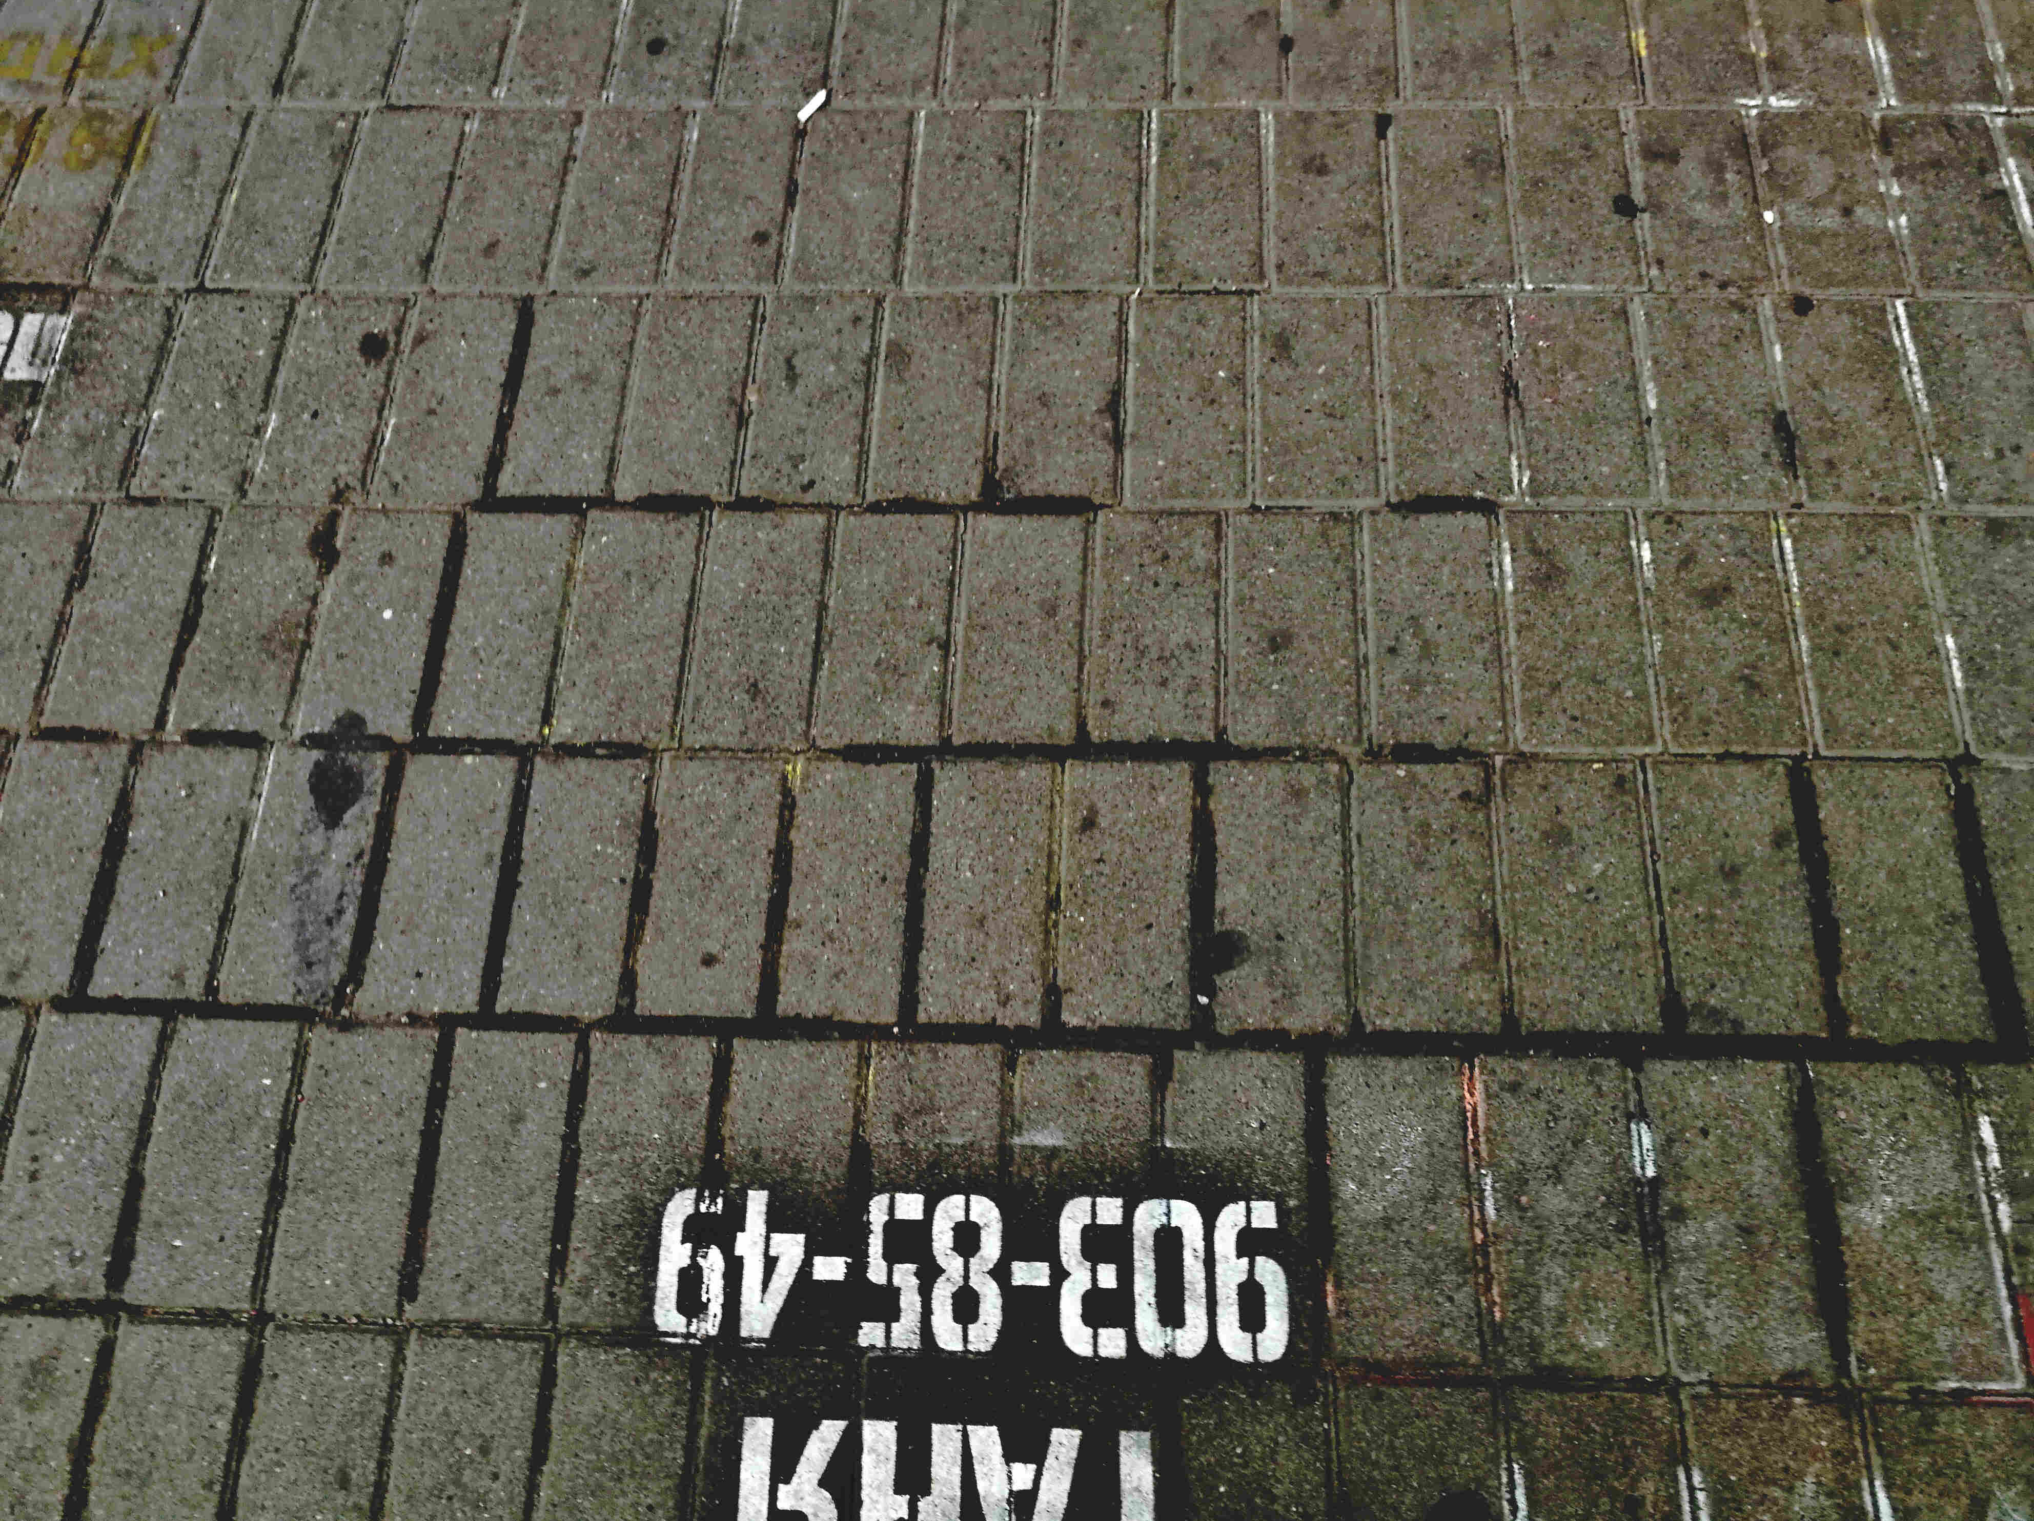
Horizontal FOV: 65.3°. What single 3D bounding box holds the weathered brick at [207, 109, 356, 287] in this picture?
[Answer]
[{"bbox_3d":[-0.648,-0.490,1.436,0.098,0.060,0.199,1,68,4],"label":"weathered brick"}]

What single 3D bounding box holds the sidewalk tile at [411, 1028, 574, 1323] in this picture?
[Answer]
[{"bbox_3d":[-0.365,0.303,1.155,0.099,0.060,0.200,0,69,4],"label":"sidewalk tile"}]

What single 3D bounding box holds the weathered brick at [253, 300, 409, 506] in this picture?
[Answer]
[{"bbox_3d":[-0.582,-0.297,1.376,0.097,0.060,0.198,1,68,5],"label":"weathered brick"}]

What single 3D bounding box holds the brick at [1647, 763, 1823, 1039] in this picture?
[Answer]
[{"bbox_3d":[0.503,0.104,1.131,0.097,0.060,0.198,1,68,5],"label":"brick"}]

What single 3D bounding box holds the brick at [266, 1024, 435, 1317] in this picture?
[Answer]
[{"bbox_3d":[-0.462,0.297,1.141,0.098,0.060,0.199,0,71,6],"label":"brick"}]

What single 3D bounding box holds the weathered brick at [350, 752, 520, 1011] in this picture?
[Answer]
[{"bbox_3d":[-0.424,0.099,1.200,0.098,0.060,0.199,1,70,6],"label":"weathered brick"}]

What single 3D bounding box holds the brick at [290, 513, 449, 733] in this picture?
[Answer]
[{"bbox_3d":[-0.507,-0.100,1.290,0.097,0.060,0.198,1,68,5],"label":"brick"}]

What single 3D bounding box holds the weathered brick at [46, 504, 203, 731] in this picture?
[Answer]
[{"bbox_3d":[-0.730,-0.108,1.337,0.099,0.060,0.200,1,69,4],"label":"weathered brick"}]

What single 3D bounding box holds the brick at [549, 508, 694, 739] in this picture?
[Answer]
[{"bbox_3d":[-0.305,-0.097,1.274,0.097,0.060,0.198,1,68,5],"label":"brick"}]

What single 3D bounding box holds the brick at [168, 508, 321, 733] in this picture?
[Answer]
[{"bbox_3d":[-0.611,-0.103,1.300,0.097,0.060,0.198,1,68,5],"label":"brick"}]

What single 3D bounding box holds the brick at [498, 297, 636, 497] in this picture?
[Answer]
[{"bbox_3d":[-0.377,-0.296,1.360,0.097,0.060,0.198,1,68,5],"label":"brick"}]

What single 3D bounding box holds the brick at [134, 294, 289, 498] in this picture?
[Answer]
[{"bbox_3d":[-0.686,-0.304,1.387,0.097,0.060,0.198,1,68,5],"label":"brick"}]

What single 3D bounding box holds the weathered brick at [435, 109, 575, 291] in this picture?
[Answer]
[{"bbox_3d":[-0.462,-0.501,1.474,0.099,0.060,0.200,1,69,4],"label":"weathered brick"}]

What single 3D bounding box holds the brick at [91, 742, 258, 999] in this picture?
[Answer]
[{"bbox_3d":[-0.646,0.094,1.253,0.099,0.060,0.200,0,69,3],"label":"brick"}]

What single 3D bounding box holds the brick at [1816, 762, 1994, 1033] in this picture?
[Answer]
[{"bbox_3d":[0.638,0.110,1.172,0.099,0.060,0.200,1,69,4],"label":"brick"}]

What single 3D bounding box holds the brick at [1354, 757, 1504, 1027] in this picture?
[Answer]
[{"bbox_3d":[0.287,0.103,1.126,0.098,0.060,0.199,0,69,6],"label":"brick"}]

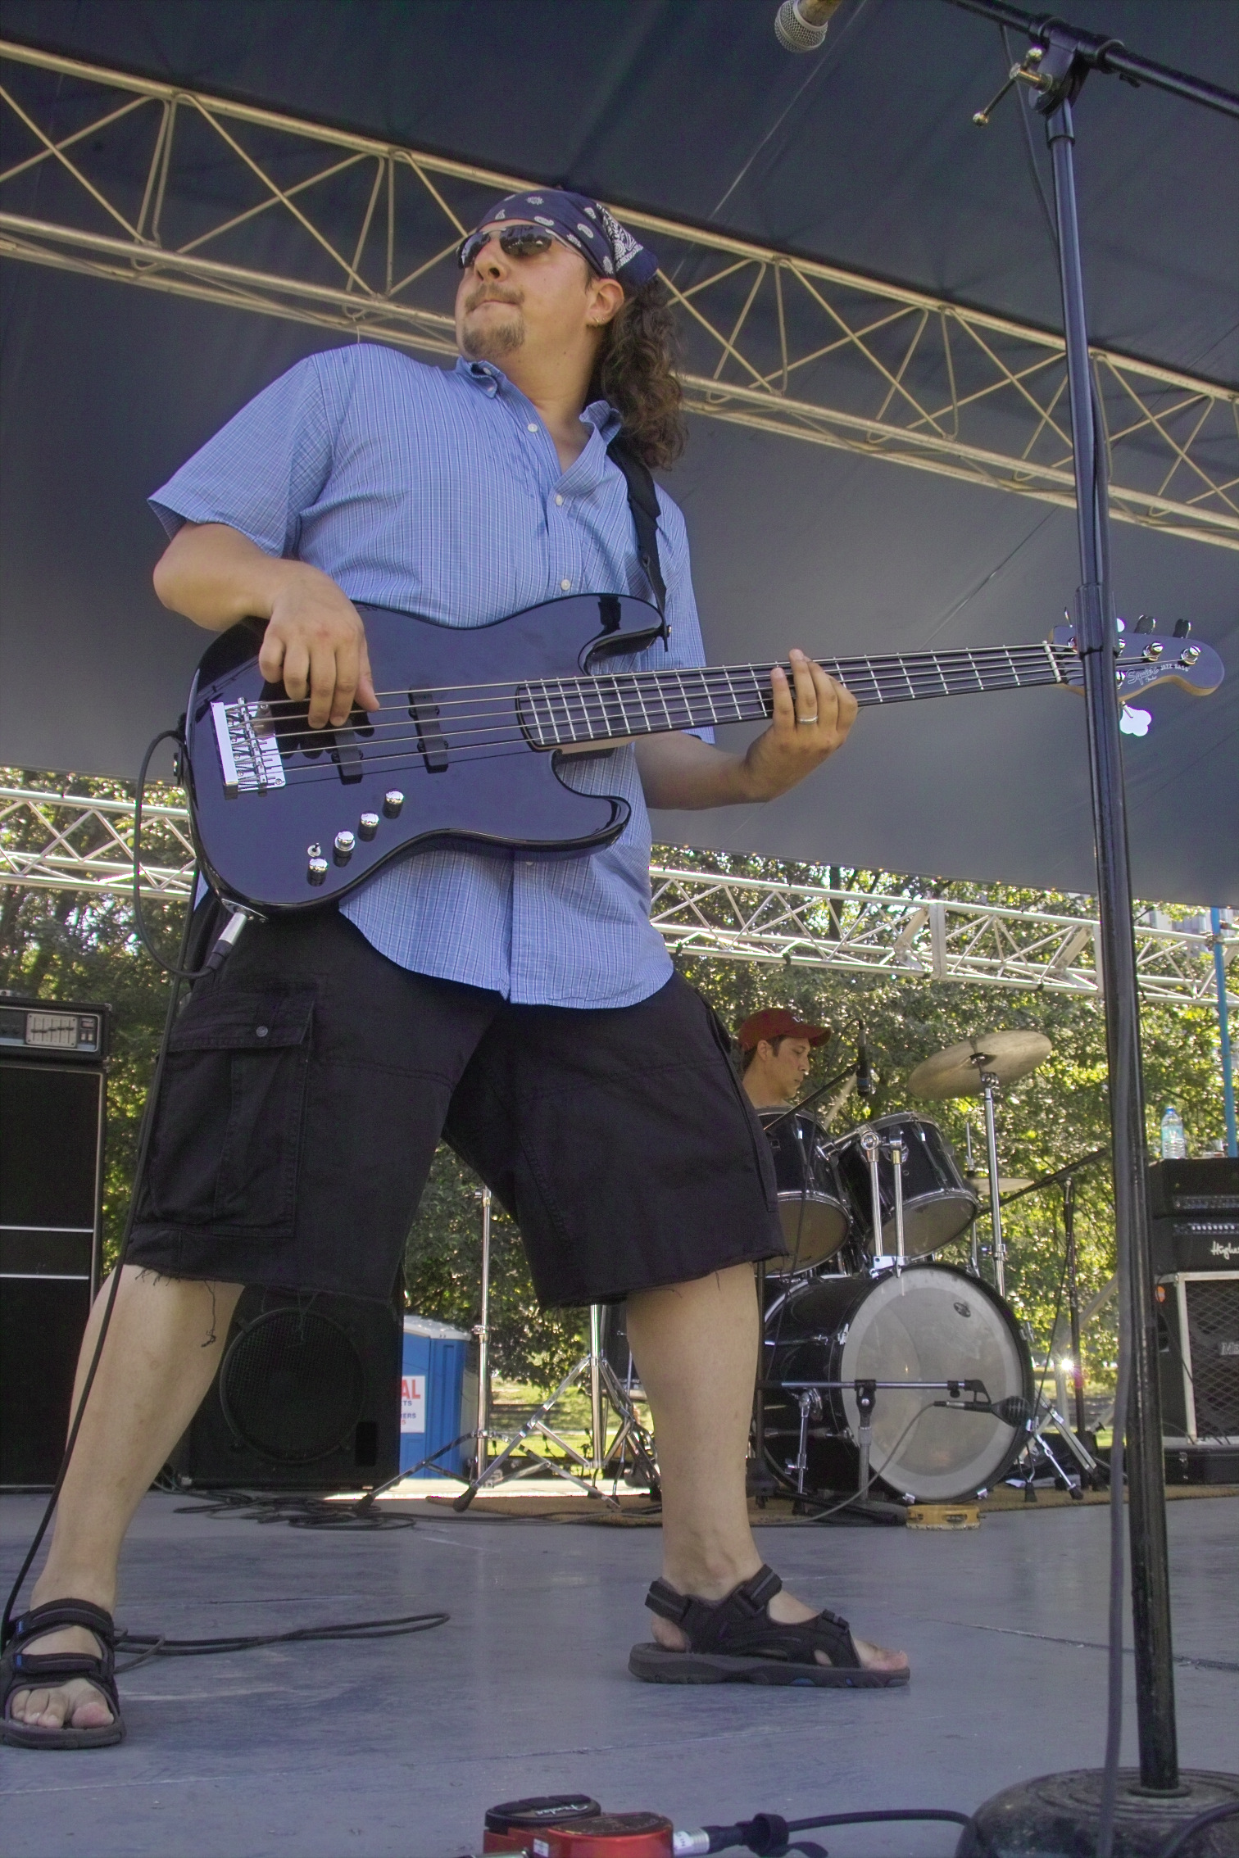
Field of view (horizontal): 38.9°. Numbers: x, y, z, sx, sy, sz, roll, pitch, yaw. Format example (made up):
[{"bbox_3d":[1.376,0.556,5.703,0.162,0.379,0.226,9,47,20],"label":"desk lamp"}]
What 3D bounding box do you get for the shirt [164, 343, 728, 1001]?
[{"bbox_3d":[-0.165,-0.282,1.937,0.660,0.800,0.360,12,-20,-25],"label":"shirt"}]

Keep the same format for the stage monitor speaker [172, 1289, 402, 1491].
[{"bbox_3d":[-0.900,1.148,4.640,0.570,0.600,0.440,5,-14,-21],"label":"stage monitor speaker"}]

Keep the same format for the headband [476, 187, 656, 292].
[{"bbox_3d":[-0.063,-0.827,2.138,0.180,0.145,0.245,-12,-18,41],"label":"headband"}]

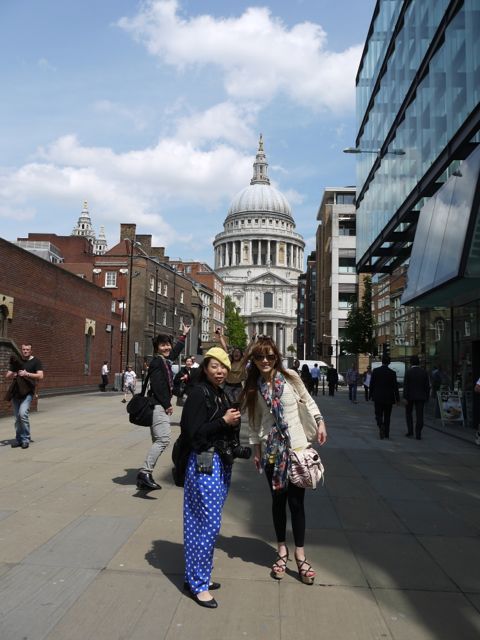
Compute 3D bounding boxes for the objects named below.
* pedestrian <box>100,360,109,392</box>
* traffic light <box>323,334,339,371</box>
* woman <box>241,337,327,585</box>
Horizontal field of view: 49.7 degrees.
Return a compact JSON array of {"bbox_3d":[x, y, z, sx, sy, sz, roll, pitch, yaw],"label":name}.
[{"bbox_3d":[-7.416,3.094,28.481,0.440,1.720,0.480,3,-6,-18],"label":"pedestrian"},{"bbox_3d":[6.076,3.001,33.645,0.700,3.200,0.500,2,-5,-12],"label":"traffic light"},{"bbox_3d":[0.322,0.963,3.749,0.570,1.670,0.430,1,-5,3],"label":"woman"}]

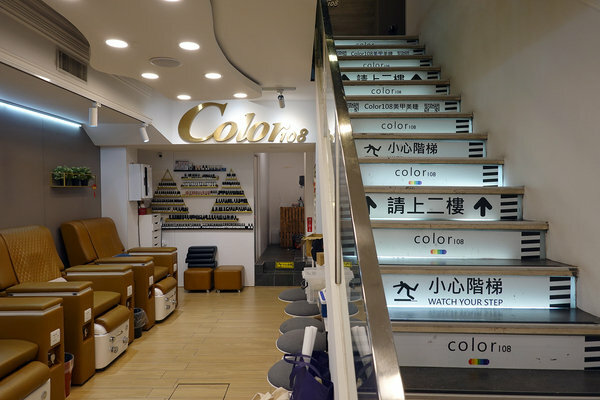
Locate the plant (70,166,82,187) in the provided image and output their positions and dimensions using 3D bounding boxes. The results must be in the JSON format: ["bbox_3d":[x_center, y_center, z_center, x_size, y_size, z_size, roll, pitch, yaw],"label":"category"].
[{"bbox_3d":[-2.933,-0.308,5.250,0.160,0.250,0.160,0,1,1],"label":"plant"}]

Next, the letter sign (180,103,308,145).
[{"bbox_3d":[-0.776,-1.065,5.520,1.800,0.560,0.070,0,1,1],"label":"letter sign"}]

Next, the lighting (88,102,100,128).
[{"bbox_3d":[-2.104,-0.872,4.100,0.110,0.250,0.110,0,1,1],"label":"lighting"}]

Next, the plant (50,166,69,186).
[{"bbox_3d":[-2.970,-0.293,4.950,0.170,0.250,0.170,0,1,1],"label":"plant"}]

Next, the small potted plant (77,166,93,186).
[{"bbox_3d":[-2.932,-0.320,5.450,0.170,0.260,0.170,0,1,1],"label":"small potted plant"}]

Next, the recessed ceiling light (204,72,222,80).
[{"bbox_3d":[-0.837,-1.195,3.870,0.165,0.030,0.165,0,1,1],"label":"recessed ceiling light"}]

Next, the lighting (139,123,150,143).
[{"bbox_3d":[-2.046,-0.889,5.270,0.110,0.260,0.120,0,1,1],"label":"lighting"}]

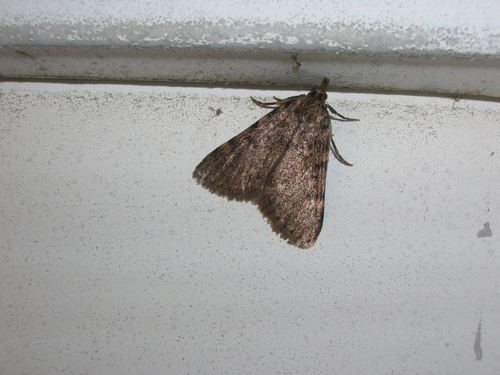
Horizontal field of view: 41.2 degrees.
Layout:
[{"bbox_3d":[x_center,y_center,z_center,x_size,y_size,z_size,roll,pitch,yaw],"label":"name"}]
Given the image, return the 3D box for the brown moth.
[{"bbox_3d":[0.005,-0.006,0.090,0.019,0.022,0.004,28,-8,22],"label":"brown moth"}]

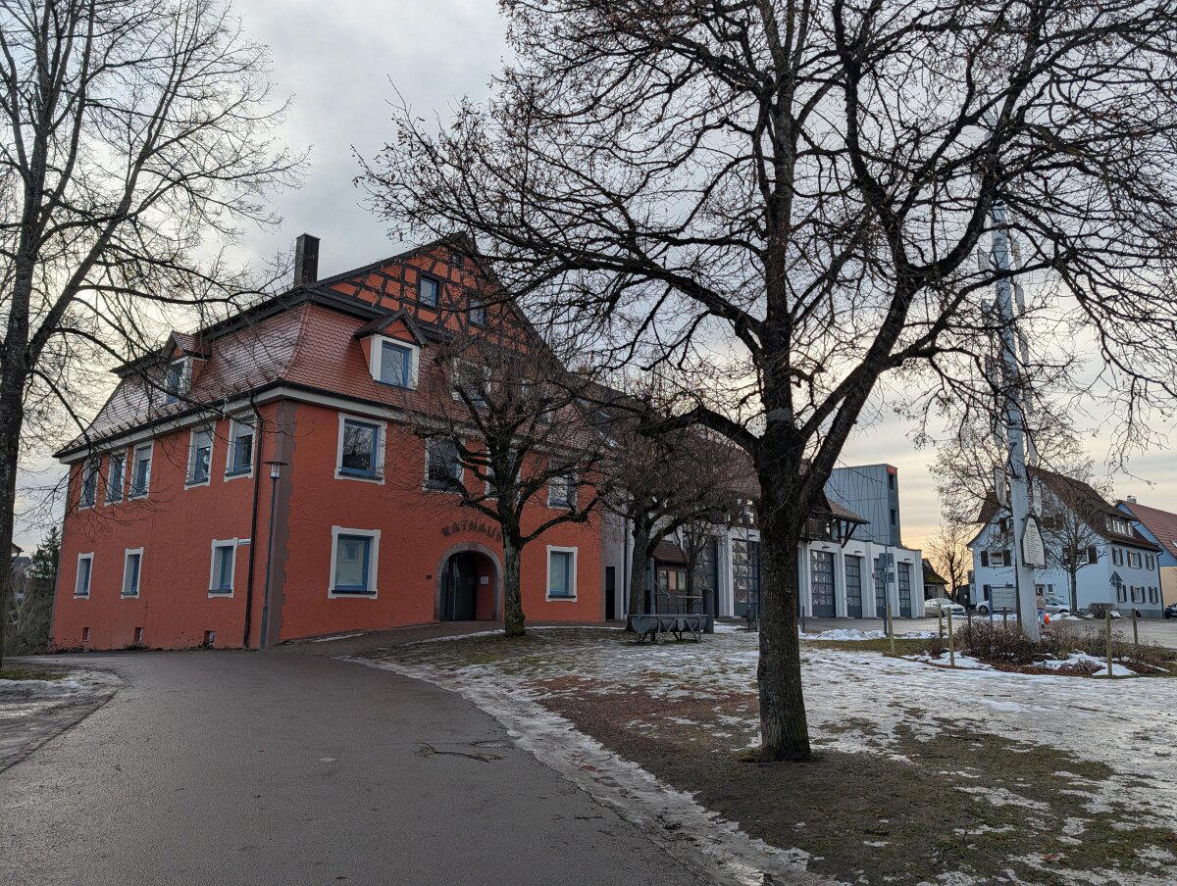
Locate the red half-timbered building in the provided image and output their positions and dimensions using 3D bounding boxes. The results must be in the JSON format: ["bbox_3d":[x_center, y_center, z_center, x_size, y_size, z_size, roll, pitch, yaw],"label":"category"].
[{"bbox_3d":[-9.375,0.180,30.772,15.683,14.186,13.735,-9,-15,39],"label":"red half-timbered building"}]

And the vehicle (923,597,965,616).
[{"bbox_3d":[27.556,13.011,64.500,1.800,1.460,4.300,5,-12,-21],"label":"vehicle"}]

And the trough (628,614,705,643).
[{"bbox_3d":[2.054,4.768,21.000,0.870,0.730,2.100,-10,-15,42],"label":"trough"}]

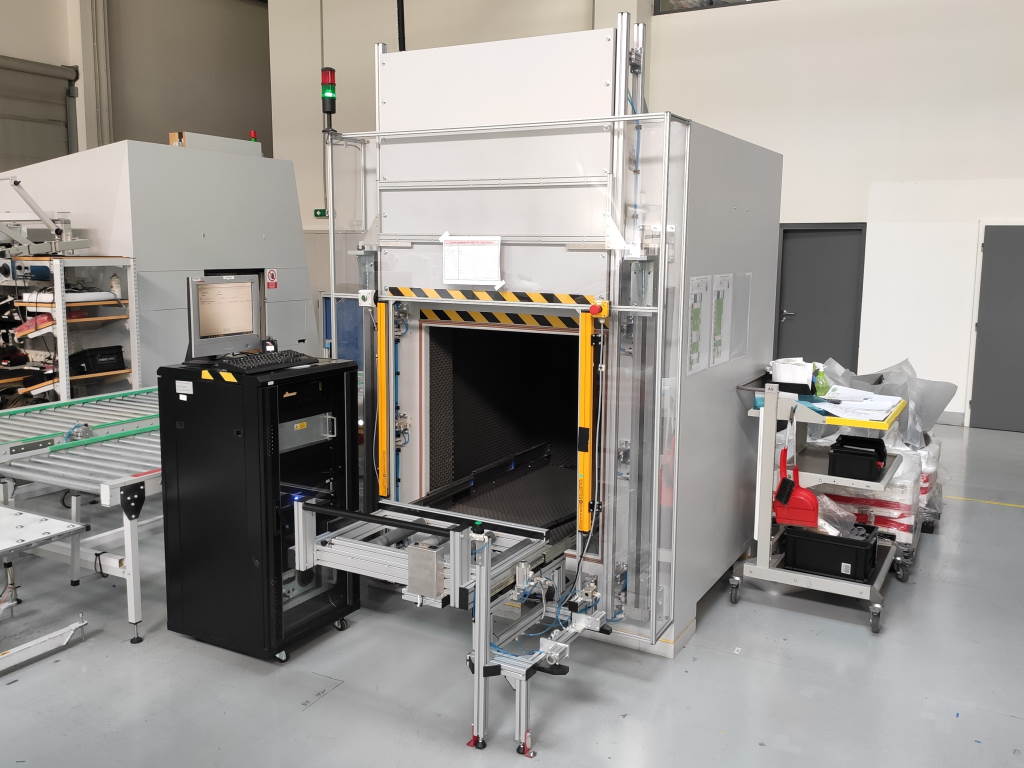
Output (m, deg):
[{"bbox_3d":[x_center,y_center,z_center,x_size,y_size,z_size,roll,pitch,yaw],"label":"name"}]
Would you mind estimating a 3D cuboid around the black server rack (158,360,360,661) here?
[{"bbox_3d":[-1.127,0.528,3.502,0.600,1.236,0.600,5,9,28],"label":"black server rack"}]

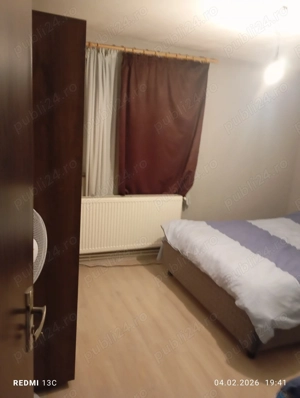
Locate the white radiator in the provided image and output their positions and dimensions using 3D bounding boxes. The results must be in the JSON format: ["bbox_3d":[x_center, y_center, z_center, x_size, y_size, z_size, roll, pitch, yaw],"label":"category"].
[{"bbox_3d":[-0.267,0.266,3.558,1.310,0.605,0.100,-1,15,-23],"label":"white radiator"}]

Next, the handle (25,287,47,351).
[{"bbox_3d":[-0.352,0.402,0.995,0.054,0.220,0.138,3,14,-9],"label":"handle"}]

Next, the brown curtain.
[{"bbox_3d":[0.126,-0.728,3.453,0.969,1.474,0.100,-1,15,-23],"label":"brown curtain"}]

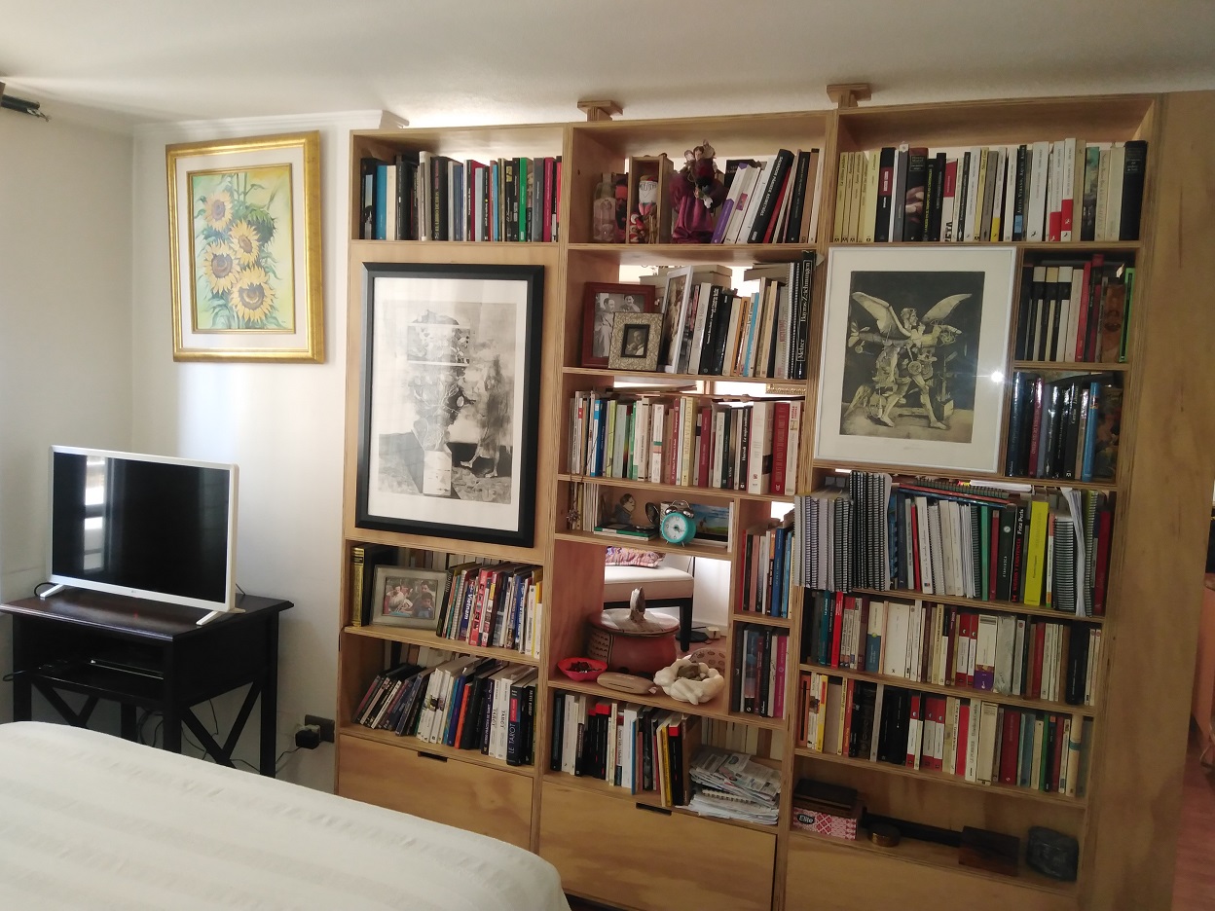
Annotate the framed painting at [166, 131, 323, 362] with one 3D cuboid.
[{"bbox_3d":[-1.160,-0.648,2.913,0.585,0.700,0.040,2,5,20],"label":"framed painting"}]

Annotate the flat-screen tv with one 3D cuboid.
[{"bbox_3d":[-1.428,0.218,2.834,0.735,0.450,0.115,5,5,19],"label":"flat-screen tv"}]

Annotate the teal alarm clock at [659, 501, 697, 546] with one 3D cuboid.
[{"bbox_3d":[0.189,0.176,2.383,0.083,0.118,0.052,5,6,26],"label":"teal alarm clock"}]

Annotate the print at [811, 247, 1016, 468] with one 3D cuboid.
[{"bbox_3d":[0.706,-0.226,2.116,0.407,0.500,0.022,5,6,20],"label":"print"}]

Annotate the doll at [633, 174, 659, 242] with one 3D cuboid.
[{"bbox_3d":[0.105,-0.650,2.439,0.062,0.193,0.055,5,6,20],"label":"doll"}]

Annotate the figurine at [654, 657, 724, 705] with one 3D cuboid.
[{"bbox_3d":[0.224,0.608,2.490,0.190,0.072,0.180,5,6,20],"label":"figurine"}]

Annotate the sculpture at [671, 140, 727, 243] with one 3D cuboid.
[{"bbox_3d":[0.240,-0.677,2.381,0.145,0.268,0.110,5,6,20],"label":"sculpture"}]

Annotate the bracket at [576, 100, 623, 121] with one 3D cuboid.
[{"bbox_3d":[-0.021,-0.923,2.530,0.097,0.085,0.100,5,6,20],"label":"bracket"}]

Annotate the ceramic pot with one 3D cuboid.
[{"bbox_3d":[0.074,0.542,2.675,0.268,0.146,0.268,3,5,0],"label":"ceramic pot"}]

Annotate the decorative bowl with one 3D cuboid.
[{"bbox_3d":[-0.069,0.599,2.528,0.139,0.045,0.134,3,5,0],"label":"decorative bowl"}]

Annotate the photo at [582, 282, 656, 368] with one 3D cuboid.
[{"bbox_3d":[0.028,-0.348,2.491,0.197,0.240,0.030,4,1,8],"label":"photo"}]

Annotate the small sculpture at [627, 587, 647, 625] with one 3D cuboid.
[{"bbox_3d":[0.091,0.430,2.661,0.046,0.098,0.050,5,5,19],"label":"small sculpture"}]

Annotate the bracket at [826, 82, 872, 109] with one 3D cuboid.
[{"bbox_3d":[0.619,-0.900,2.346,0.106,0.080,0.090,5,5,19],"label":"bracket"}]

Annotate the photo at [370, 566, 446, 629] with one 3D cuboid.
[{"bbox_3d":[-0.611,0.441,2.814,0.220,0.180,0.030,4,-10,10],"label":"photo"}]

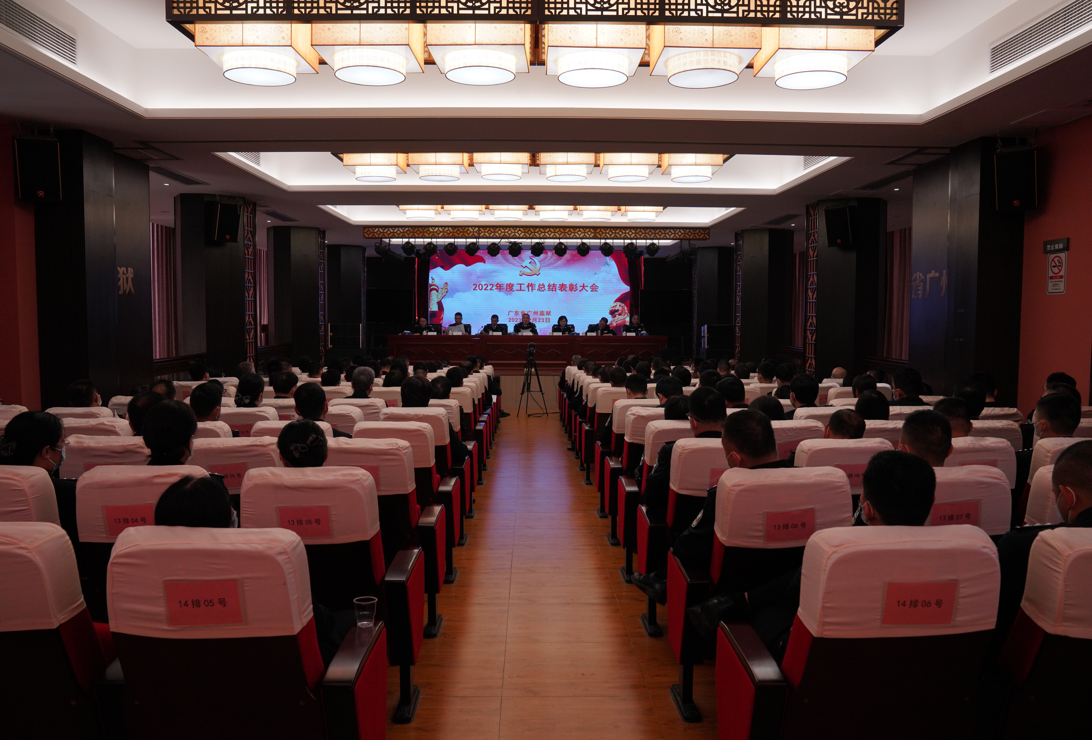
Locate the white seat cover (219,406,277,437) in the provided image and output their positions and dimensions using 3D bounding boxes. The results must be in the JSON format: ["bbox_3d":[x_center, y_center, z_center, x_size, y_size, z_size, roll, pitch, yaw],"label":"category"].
[{"bbox_3d":[-2.124,0.389,5.600,0.465,0.255,0.185,0,4,-1],"label":"white seat cover"}]

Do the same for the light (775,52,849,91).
[{"bbox_3d":[1.941,-2.183,5.856,0.515,0.135,0.515,0,4,-1],"label":"light"}]

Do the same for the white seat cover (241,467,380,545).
[{"bbox_3d":[-0.808,0.465,2.775,0.440,0.240,0.155,0,12,2],"label":"white seat cover"}]

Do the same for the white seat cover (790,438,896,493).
[{"bbox_3d":[1.398,0.457,3.789,0.465,0.260,0.150,0,12,-1],"label":"white seat cover"}]

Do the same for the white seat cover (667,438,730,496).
[{"bbox_3d":[0.835,0.466,3.787,0.441,0.255,0.150,0,14,-1],"label":"white seat cover"}]

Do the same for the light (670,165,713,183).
[{"bbox_3d":[1.891,-2.528,10.386,0.523,0.127,0.523,0,4,-1],"label":"light"}]

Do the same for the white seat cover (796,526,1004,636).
[{"bbox_3d":[0.848,0.512,1.958,0.440,0.240,0.155,0,12,-4],"label":"white seat cover"}]

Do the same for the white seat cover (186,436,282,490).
[{"bbox_3d":[-1.409,0.423,3.642,0.440,0.240,0.155,0,12,2],"label":"white seat cover"}]

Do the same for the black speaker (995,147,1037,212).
[{"bbox_3d":[4.421,-1.794,7.533,0.360,0.550,0.360,3,17,33],"label":"black speaker"}]

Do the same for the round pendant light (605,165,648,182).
[{"bbox_3d":[1.068,-2.527,10.356,0.523,0.127,0.523,0,4,-1],"label":"round pendant light"}]

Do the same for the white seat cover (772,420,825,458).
[{"bbox_3d":[1.416,0.436,4.712,0.441,0.255,0.150,0,14,-1],"label":"white seat cover"}]

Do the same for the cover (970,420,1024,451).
[{"bbox_3d":[2.599,0.433,4.759,0.441,0.255,0.150,0,14,-1],"label":"cover"}]

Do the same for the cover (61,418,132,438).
[{"bbox_3d":[-2.649,0.425,4.644,0.441,0.255,0.150,0,14,-1],"label":"cover"}]

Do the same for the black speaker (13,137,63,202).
[{"bbox_3d":[-4.654,-1.838,7.353,0.360,0.550,0.360,-2,16,-25],"label":"black speaker"}]

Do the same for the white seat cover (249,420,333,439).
[{"bbox_3d":[-1.460,0.430,4.654,0.465,0.260,0.150,0,12,-1],"label":"white seat cover"}]

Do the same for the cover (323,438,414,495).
[{"bbox_3d":[-0.869,0.457,3.818,0.465,0.255,0.185,0,4,-1],"label":"cover"}]

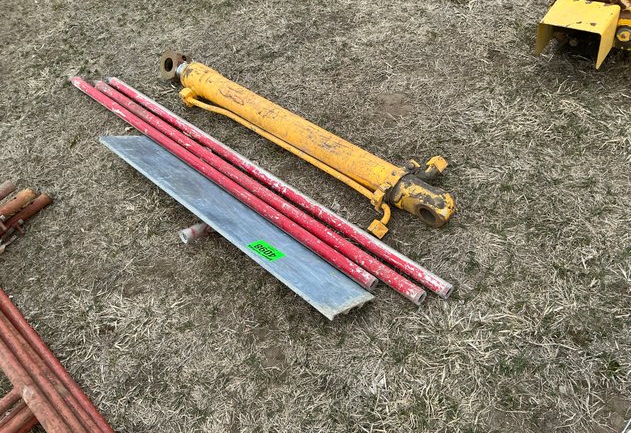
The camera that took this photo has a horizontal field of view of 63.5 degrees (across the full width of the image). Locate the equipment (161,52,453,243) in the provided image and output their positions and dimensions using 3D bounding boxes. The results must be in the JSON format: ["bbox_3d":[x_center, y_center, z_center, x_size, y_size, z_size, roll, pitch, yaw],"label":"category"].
[{"bbox_3d":[-0.209,-0.522,2.724,2.183,0.210,0.540,33,51,31],"label":"equipment"}]

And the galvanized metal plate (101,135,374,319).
[{"bbox_3d":[-0.435,-0.031,2.260,1.586,0.032,0.250,33,30,31],"label":"galvanized metal plate"}]

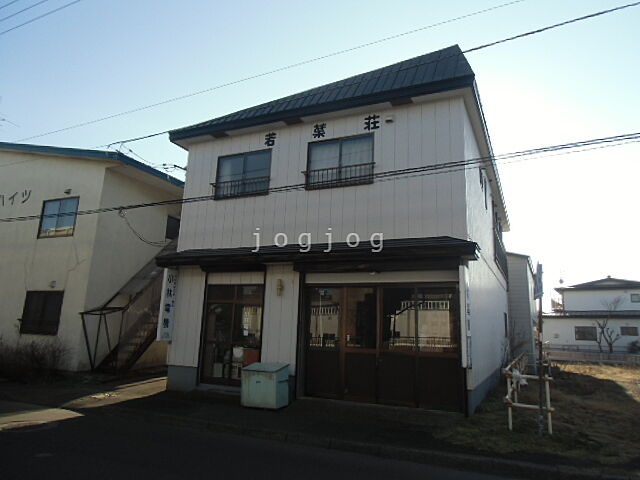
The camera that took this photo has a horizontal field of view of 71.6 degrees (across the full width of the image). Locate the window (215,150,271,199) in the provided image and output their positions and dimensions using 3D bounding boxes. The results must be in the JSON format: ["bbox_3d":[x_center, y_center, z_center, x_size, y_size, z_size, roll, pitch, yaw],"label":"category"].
[{"bbox_3d":[-2.016,-1.701,11.585,1.680,1.210,0.120,-3,-13,25],"label":"window"}]

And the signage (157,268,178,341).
[{"bbox_3d":[-3.930,1.675,11.475,0.110,1.840,0.410,-3,-13,25],"label":"signage"}]

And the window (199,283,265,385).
[{"bbox_3d":[-2.130,2.280,10.787,1.730,2.390,0.120,-3,-13,25],"label":"window"}]

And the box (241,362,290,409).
[{"bbox_3d":[-1.134,2.995,9.193,0.860,0.810,0.560,-3,-13,25],"label":"box"}]

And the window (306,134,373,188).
[{"bbox_3d":[0.457,-1.823,10.430,1.700,1.210,0.120,-3,-13,25],"label":"window"}]

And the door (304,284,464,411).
[{"bbox_3d":[1.200,2.123,9.287,3.420,2.470,0.120,-3,-13,25],"label":"door"}]

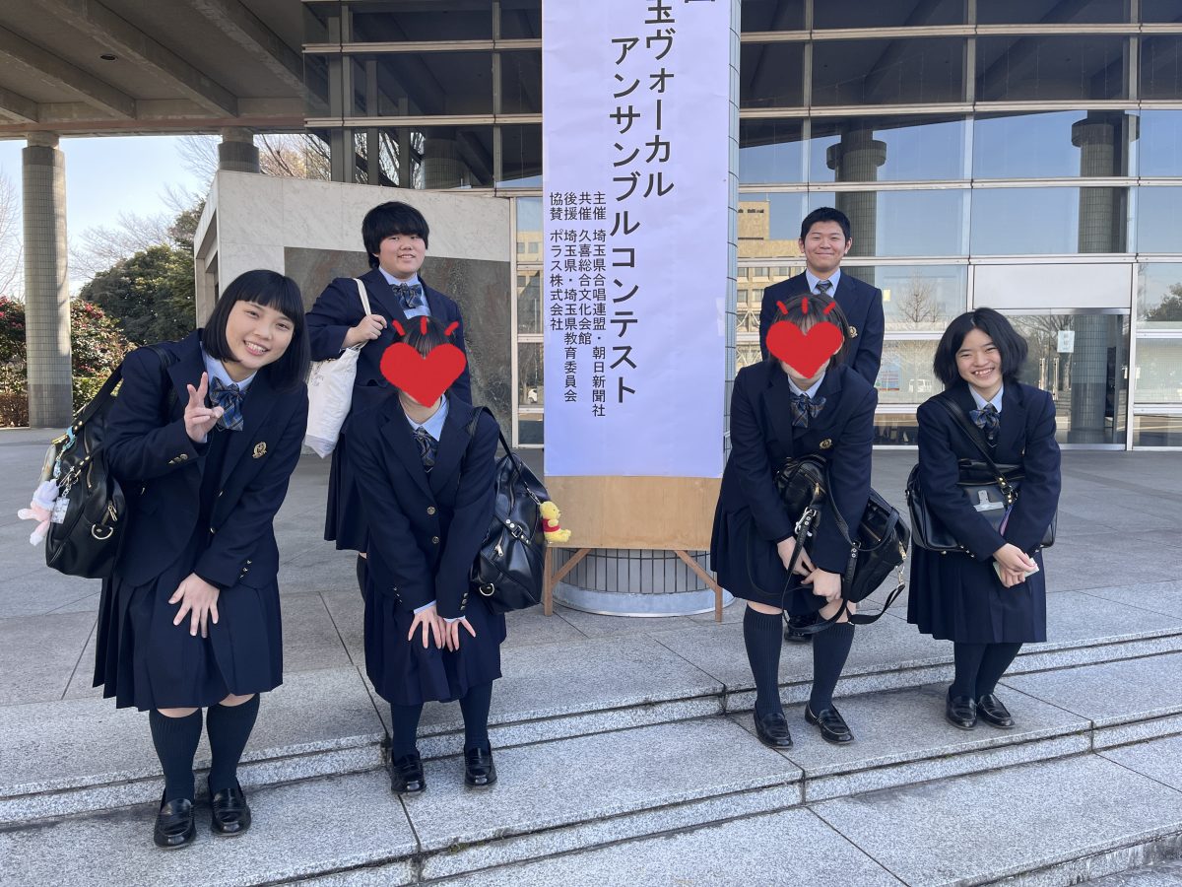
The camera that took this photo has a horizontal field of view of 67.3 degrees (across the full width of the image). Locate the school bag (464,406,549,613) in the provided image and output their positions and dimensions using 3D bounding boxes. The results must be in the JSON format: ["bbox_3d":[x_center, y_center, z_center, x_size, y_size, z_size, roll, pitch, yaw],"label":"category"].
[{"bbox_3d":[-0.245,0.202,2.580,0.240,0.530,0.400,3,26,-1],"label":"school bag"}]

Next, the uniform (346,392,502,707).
[{"bbox_3d":[-0.466,0.272,2.491,0.430,0.824,0.520,-1,4,-12],"label":"uniform"}]

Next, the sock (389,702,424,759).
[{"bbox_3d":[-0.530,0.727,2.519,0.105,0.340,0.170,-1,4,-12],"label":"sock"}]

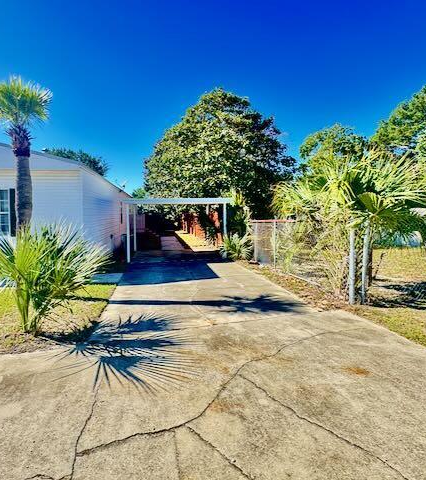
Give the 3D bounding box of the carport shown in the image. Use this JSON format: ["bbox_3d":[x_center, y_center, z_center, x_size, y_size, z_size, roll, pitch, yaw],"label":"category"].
[{"bbox_3d":[-1.604,-0.491,11.430,4.050,2.340,3.400,-1,5,-11],"label":"carport"}]

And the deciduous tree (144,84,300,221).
[{"bbox_3d":[0.323,-4.576,16.127,9.000,9.700,8.800,0,5,0],"label":"deciduous tree"}]

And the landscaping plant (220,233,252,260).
[{"bbox_3d":[0.888,0.266,10.211,1.170,1.030,1.100,0,5,0],"label":"landscaping plant"}]

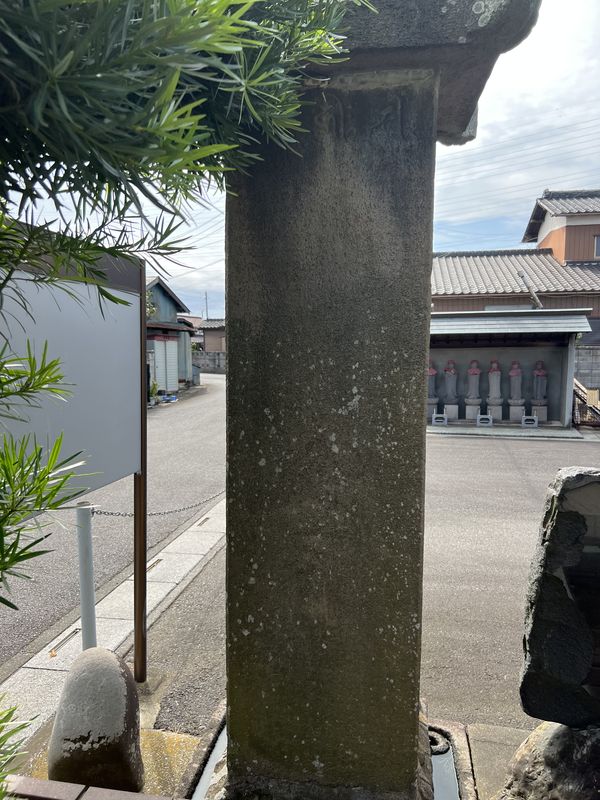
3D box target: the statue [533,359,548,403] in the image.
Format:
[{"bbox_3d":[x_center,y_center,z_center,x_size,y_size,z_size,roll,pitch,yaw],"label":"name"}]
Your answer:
[{"bbox_3d":[4.240,-0.303,10.604,0.270,0.790,0.260,1,6,15],"label":"statue"}]

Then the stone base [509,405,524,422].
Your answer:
[{"bbox_3d":[3.874,0.215,10.703,0.250,0.250,0.250,1,6,15],"label":"stone base"}]

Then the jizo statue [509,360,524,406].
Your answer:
[{"bbox_3d":[3.861,-0.312,10.706,0.270,0.790,0.260,1,6,15],"label":"jizo statue"}]

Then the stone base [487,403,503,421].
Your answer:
[{"bbox_3d":[3.514,0.217,10.800,0.250,0.250,0.250,1,6,15],"label":"stone base"}]

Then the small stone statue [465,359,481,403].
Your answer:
[{"bbox_3d":[3.160,-0.332,10.895,0.270,0.790,0.260,1,6,15],"label":"small stone statue"}]

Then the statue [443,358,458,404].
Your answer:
[{"bbox_3d":[2.779,-0.335,10.998,0.270,0.790,0.260,1,6,15],"label":"statue"}]

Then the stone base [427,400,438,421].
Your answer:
[{"bbox_3d":[2.419,0.212,11.096,0.250,0.250,0.250,1,6,15],"label":"stone base"}]

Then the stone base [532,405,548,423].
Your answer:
[{"bbox_3d":[4.236,0.213,10.605,0.250,0.250,0.250,1,6,15],"label":"stone base"}]

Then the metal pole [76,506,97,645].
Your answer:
[{"bbox_3d":[-0.977,0.875,2.768,0.066,0.819,0.066,0,6,0],"label":"metal pole"}]

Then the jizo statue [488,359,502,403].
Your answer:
[{"bbox_3d":[3.514,-0.322,10.800,0.270,0.790,0.260,1,6,15],"label":"jizo statue"}]

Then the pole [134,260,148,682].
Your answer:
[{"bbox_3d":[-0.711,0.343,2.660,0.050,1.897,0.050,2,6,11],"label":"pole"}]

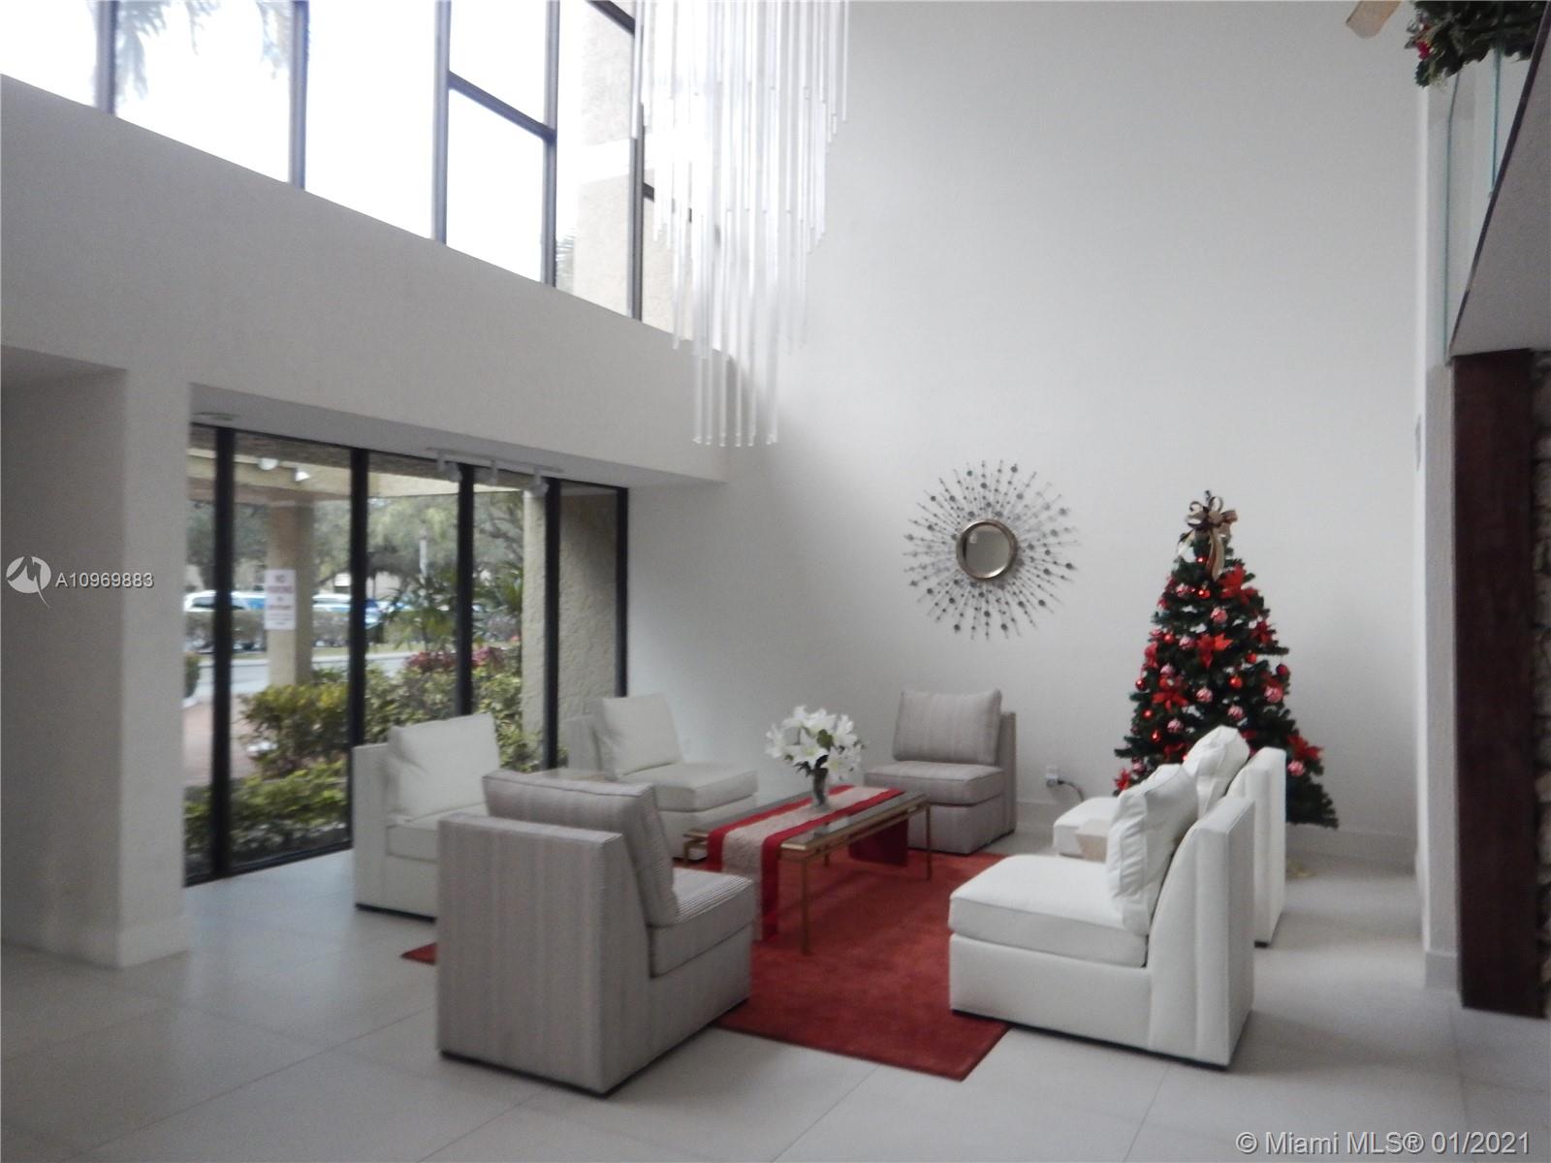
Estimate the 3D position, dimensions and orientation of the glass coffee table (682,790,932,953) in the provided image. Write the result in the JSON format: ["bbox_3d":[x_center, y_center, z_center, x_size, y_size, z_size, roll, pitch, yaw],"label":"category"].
[{"bbox_3d":[0.210,1.348,5.262,0.603,0.456,1.441,-1,-1,29],"label":"glass coffee table"}]

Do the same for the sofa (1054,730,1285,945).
[{"bbox_3d":[1.866,1.127,5.080,0.921,0.886,0.610,-1,-1,31],"label":"sofa"}]

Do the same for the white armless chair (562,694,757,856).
[{"bbox_3d":[-0.705,1.162,6.631,0.921,0.886,0.661,-1,-1,29],"label":"white armless chair"}]

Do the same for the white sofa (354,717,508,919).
[{"bbox_3d":[-1.494,1.136,5.299,0.921,0.886,0.639,-1,-1,29],"label":"white sofa"}]

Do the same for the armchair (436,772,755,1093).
[{"bbox_3d":[-0.598,1.104,3.760,0.666,0.886,0.886,-1,-1,28],"label":"armchair"}]

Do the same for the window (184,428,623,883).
[{"bbox_3d":[-2.242,0.409,7.136,0.100,2.418,4.145,-1,-1,29],"label":"window"}]

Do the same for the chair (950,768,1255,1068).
[{"bbox_3d":[1.176,1.103,3.858,0.921,0.886,0.610,-1,-1,31],"label":"chair"}]

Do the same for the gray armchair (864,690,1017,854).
[{"bbox_3d":[1.053,1.162,6.764,0.666,0.886,0.867,-1,-1,30],"label":"gray armchair"}]

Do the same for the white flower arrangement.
[{"bbox_3d":[0.188,0.799,5.292,0.453,0.382,0.453,0,-1,0],"label":"white flower arrangement"}]

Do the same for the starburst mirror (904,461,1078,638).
[{"bbox_3d":[1.452,-0.220,7.285,1.214,1.204,0.055,-1,-1,29],"label":"starburst mirror"}]

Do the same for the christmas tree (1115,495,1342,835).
[{"bbox_3d":[2.491,0.540,6.005,1.218,2.096,1.218,-1,-1,29],"label":"christmas tree"}]

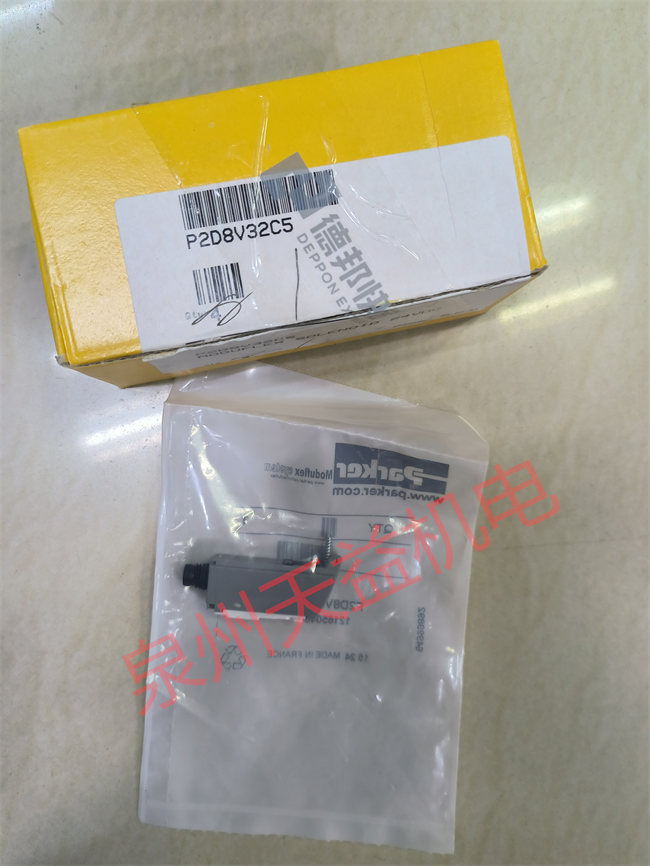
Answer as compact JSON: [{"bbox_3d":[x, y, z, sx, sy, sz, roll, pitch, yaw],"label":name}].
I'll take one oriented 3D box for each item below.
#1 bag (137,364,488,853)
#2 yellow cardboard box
[{"bbox_3d":[-0.003,0.056,0.210,0.104,0.022,0.148,5,88,-1],"label":"bag"},{"bbox_3d":[-0.013,-0.065,0.224,0.140,0.066,0.067,-11,88,-2],"label":"yellow cardboard box"}]

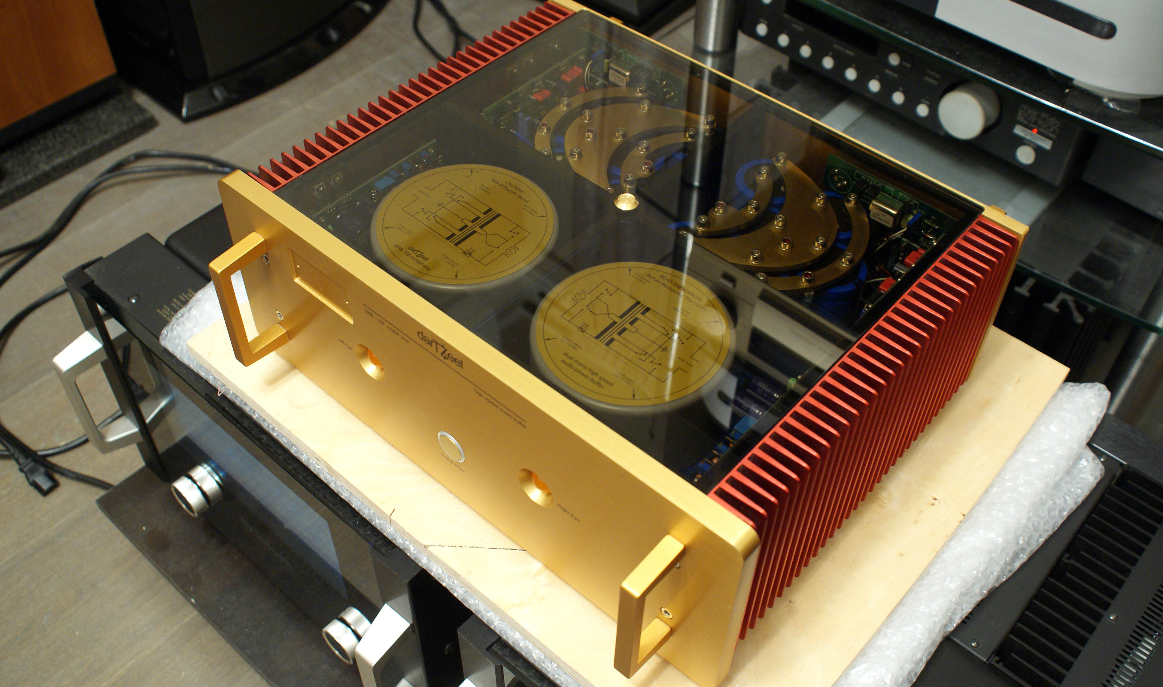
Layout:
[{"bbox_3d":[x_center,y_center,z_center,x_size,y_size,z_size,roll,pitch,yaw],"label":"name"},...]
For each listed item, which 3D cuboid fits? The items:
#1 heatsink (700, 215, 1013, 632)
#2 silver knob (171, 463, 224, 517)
[{"bbox_3d":[0.177,0.058,0.753,0.031,0.155,0.308,34,55,26],"label":"heatsink"},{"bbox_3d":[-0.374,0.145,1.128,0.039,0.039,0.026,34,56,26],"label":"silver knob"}]

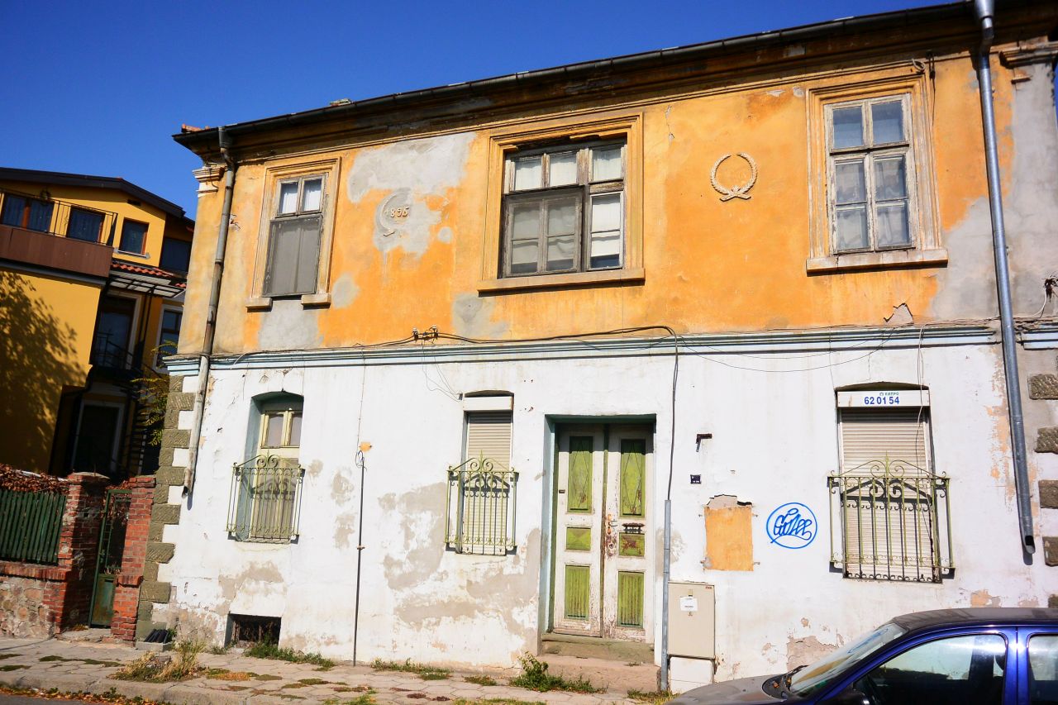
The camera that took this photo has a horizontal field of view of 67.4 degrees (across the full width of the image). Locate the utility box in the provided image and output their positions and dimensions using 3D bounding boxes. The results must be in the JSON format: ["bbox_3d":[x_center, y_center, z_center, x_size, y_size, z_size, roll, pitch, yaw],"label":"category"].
[{"bbox_3d":[1.720,2.807,8.340,0.480,0.730,0.200,-2,-12,20],"label":"utility box"}]

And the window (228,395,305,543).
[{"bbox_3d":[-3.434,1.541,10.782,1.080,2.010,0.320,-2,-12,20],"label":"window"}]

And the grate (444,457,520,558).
[{"bbox_3d":[-0.562,1.745,9.476,0.920,1.130,0.120,-2,-12,20],"label":"grate"}]

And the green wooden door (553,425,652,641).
[{"bbox_3d":[0.898,2.074,9.366,1.180,2.450,0.100,-2,-12,20],"label":"green wooden door"}]

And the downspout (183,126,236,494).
[{"bbox_3d":[-4.587,-0.694,11.380,0.190,5.380,0.360,-2,-12,20],"label":"downspout"}]

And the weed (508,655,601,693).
[{"bbox_3d":[0.253,3.458,8.519,1.030,0.340,0.380,-2,-12,20],"label":"weed"}]

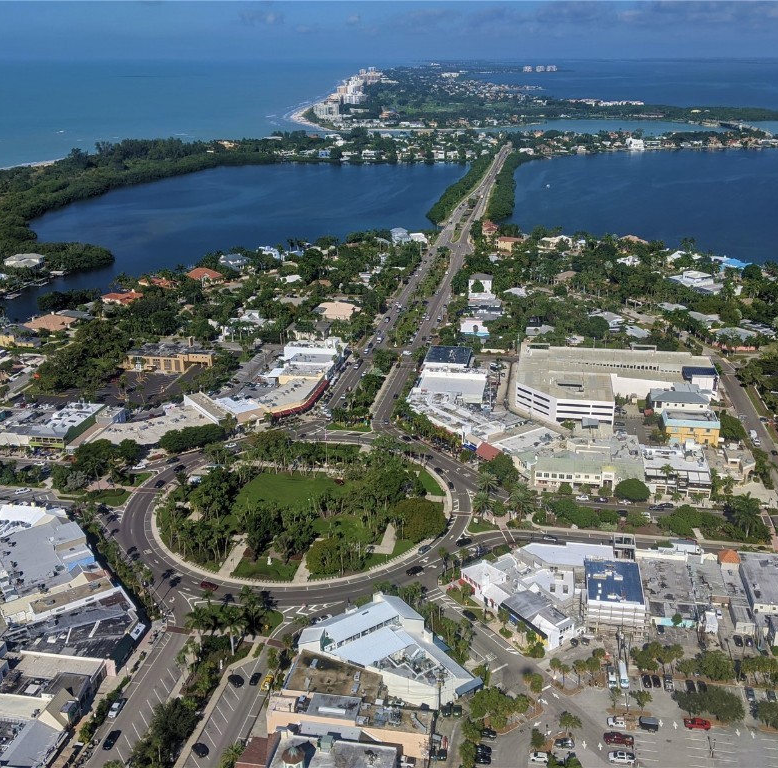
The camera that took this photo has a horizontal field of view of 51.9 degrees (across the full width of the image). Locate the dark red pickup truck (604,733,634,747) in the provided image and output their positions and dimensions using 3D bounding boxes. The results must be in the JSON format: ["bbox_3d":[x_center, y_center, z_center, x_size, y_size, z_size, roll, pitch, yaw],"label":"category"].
[{"bbox_3d":[53.560,82.340,186.130,6.500,1.950,2.100,3,23,8],"label":"dark red pickup truck"}]

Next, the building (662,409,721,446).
[{"bbox_3d":[125.330,17.740,332.650,20.700,9.800,15.000,5,23,11],"label":"building"}]

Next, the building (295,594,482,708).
[{"bbox_3d":[-0.400,70.710,203.790,28.800,10.000,39.800,-16,27,-34],"label":"building"}]

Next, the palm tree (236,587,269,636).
[{"bbox_3d":[-36.970,62.280,215.110,7.800,14.600,7.800,0,22,0],"label":"palm tree"}]

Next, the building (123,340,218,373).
[{"bbox_3d":[-111.290,-13.530,410.520,44.500,8.300,21.000,3,23,7],"label":"building"}]

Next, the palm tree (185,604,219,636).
[{"bbox_3d":[-50.310,64.920,210.020,8.400,13.600,8.400,0,22,0],"label":"palm tree"}]

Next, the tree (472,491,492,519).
[{"bbox_3d":[32.360,42.050,272.970,7.300,10.300,7.300,0,22,0],"label":"tree"}]

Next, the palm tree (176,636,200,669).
[{"bbox_3d":[-51.390,69.520,203.850,6.400,9.800,6.400,0,22,0],"label":"palm tree"}]

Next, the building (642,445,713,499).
[{"bbox_3d":[108.090,32.510,297.190,22.400,9.500,21.700,4,23,9],"label":"building"}]

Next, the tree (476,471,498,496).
[{"bbox_3d":[35.550,36.560,286.300,7.500,10.300,7.500,0,22,0],"label":"tree"}]

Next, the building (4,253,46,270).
[{"bbox_3d":[-270.860,-91.280,594.100,22.000,9.000,19.000,2,23,5],"label":"building"}]

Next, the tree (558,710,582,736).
[{"bbox_3d":[42.390,79.460,186.220,5.400,7.200,5.200,0,22,0],"label":"tree"}]

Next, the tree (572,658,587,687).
[{"bbox_3d":[47.900,72.230,199.260,4.000,8.300,4.000,0,22,0],"label":"tree"}]

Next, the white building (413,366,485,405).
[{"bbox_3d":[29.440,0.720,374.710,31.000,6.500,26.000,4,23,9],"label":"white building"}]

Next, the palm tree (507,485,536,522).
[{"bbox_3d":[44.690,41.260,269.110,8.600,12.200,8.600,0,22,0],"label":"palm tree"}]

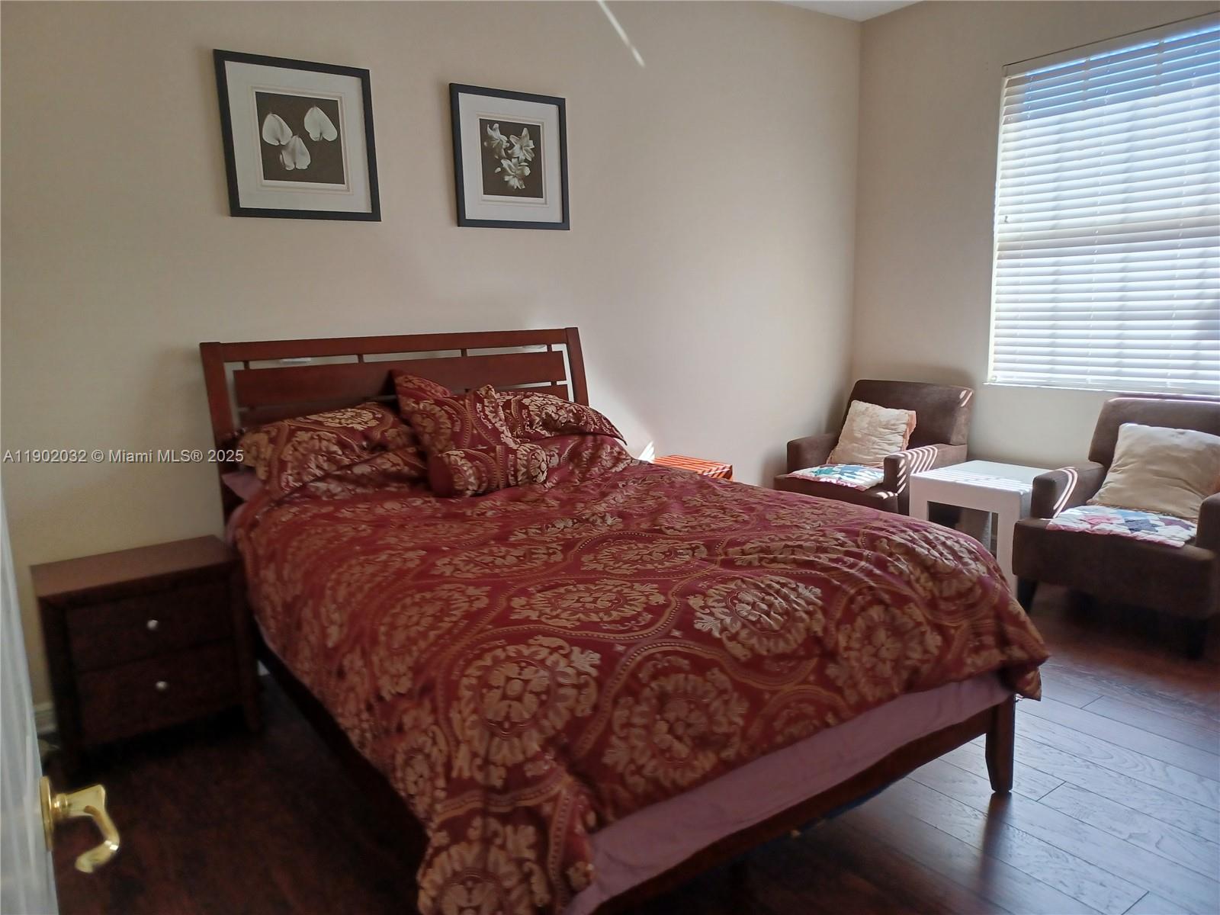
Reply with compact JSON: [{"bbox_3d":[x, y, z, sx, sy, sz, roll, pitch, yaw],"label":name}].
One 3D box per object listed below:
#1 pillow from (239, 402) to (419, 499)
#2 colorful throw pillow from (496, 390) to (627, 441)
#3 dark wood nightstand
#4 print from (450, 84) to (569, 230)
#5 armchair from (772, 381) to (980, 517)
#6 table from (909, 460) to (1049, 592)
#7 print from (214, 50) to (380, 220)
[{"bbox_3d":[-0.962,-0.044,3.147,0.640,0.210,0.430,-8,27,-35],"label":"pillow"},{"bbox_3d":[-0.296,-0.167,3.671,0.640,0.190,0.400,-8,27,-35],"label":"colorful throw pillow"},{"bbox_3d":[-1.554,0.646,2.961,0.568,0.604,0.416,-8,12,-35],"label":"dark wood nightstand"},{"bbox_3d":[-0.418,-1.266,3.765,0.551,0.559,0.025,-8,12,-35],"label":"print"},{"bbox_3d":[1.415,0.091,4.781,0.660,0.925,0.800,-8,12,-35],"label":"armchair"},{"bbox_3d":[1.862,0.358,4.268,0.561,0.551,0.568,-8,12,-35],"label":"table"},{"bbox_3d":[-1.140,-1.168,3.258,0.555,0.558,0.025,-8,12,-35],"label":"print"}]

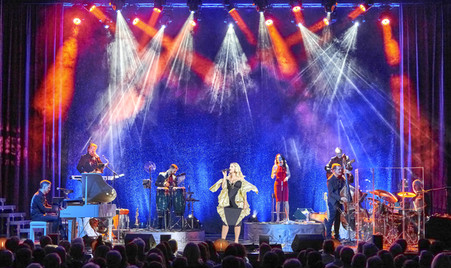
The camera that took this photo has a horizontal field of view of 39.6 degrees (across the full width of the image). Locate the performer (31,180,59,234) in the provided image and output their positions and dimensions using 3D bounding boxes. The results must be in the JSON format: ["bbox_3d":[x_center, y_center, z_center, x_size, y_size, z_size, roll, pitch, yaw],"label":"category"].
[{"bbox_3d":[-3.930,1.738,13.705,0.750,1.340,0.520,1,-5,-8],"label":"performer"}]

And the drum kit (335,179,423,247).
[{"bbox_3d":[3.609,1.738,14.206,1.800,1.420,1.500,-3,-6,37],"label":"drum kit"}]

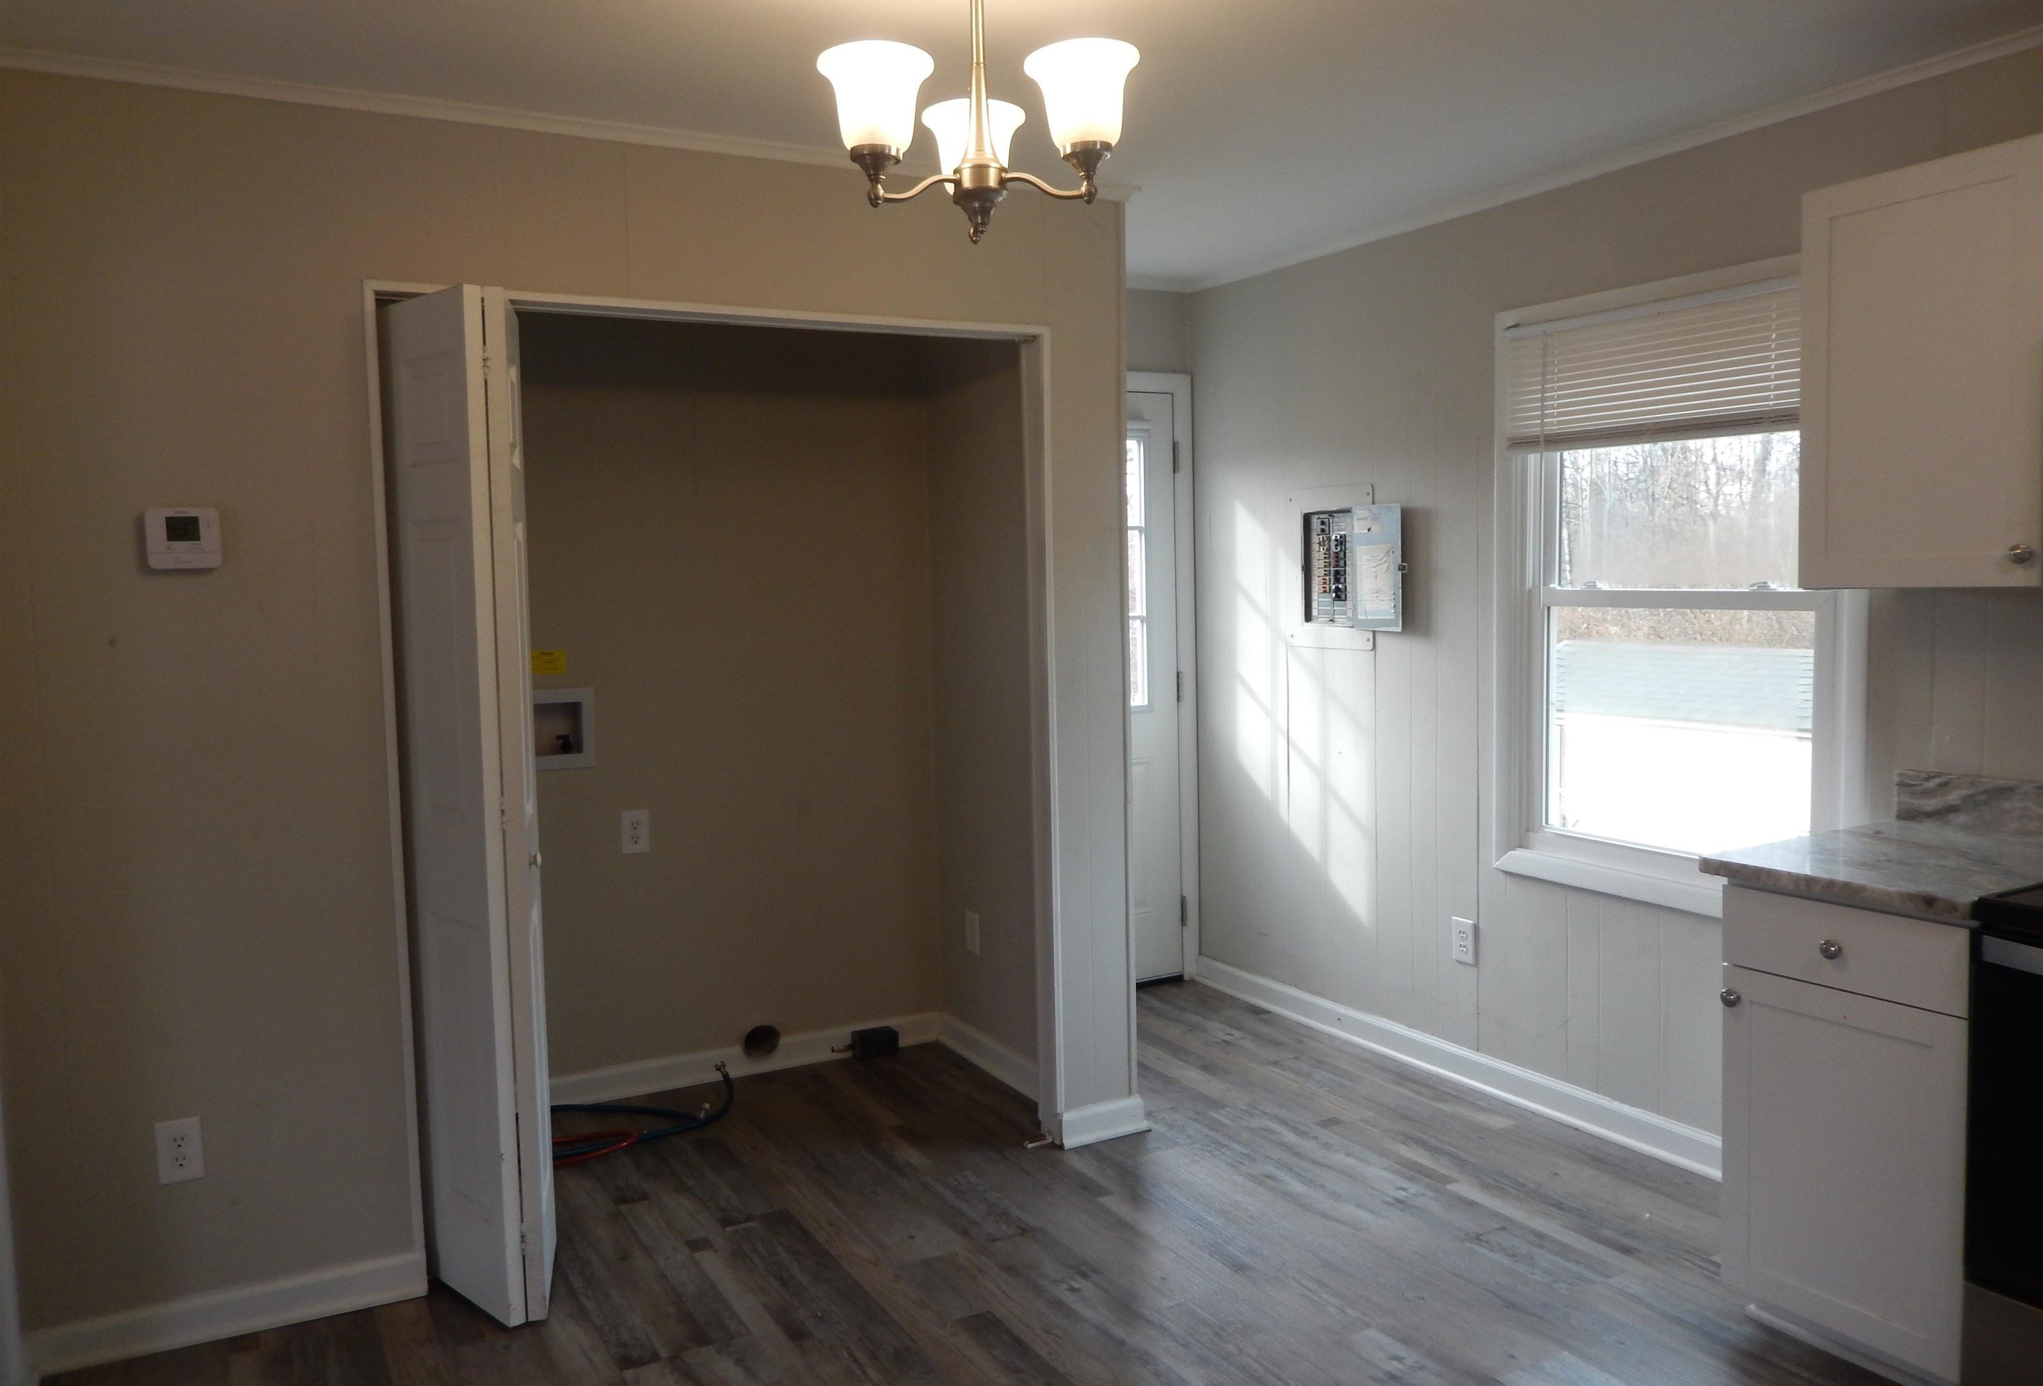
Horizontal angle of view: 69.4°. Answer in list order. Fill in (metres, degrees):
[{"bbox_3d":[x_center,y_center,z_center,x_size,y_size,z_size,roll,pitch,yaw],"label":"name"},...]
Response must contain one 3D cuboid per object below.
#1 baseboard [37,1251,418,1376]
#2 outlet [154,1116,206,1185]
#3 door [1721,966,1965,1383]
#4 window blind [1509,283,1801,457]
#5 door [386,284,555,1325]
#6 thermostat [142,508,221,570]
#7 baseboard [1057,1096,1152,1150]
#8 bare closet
[{"bbox_3d":[-1.555,1.222,2.924,0.700,0.095,0.018,-3,5,-27],"label":"baseboard"},{"bbox_3d":[-1.629,0.887,2.858,0.073,0.118,0.012,-3,5,-27],"label":"outlet"},{"bbox_3d":[1.448,0.829,2.621,0.022,0.613,0.439,-4,5,-30],"label":"door"},{"bbox_3d":[1.508,-0.767,3.499,0.045,0.335,0.930,-4,5,-30],"label":"window blind"},{"bbox_3d":[-1.091,0.234,2.978,0.275,2.000,0.375,-3,5,-27],"label":"door"},{"bbox_3d":[-1.583,-0.291,2.789,0.117,0.106,0.028,-3,5,-27],"label":"thermostat"},{"bbox_3d":[0.224,1.118,3.838,0.250,0.097,0.022,-3,5,-27],"label":"baseboard"},{"bbox_3d":[-0.805,0.160,3.752,1.600,2.060,1.120,-3,5,-27],"label":"bare closet"}]

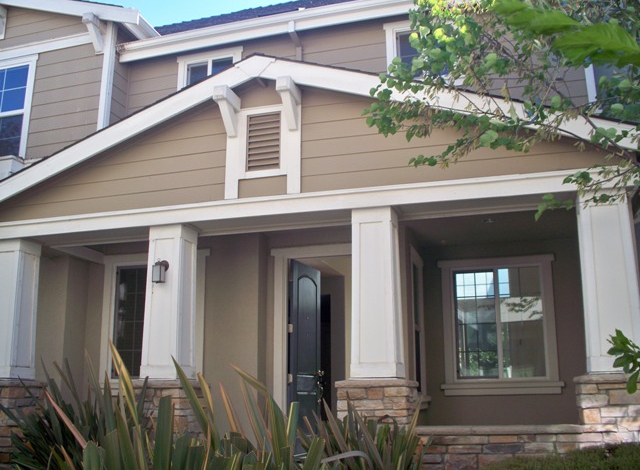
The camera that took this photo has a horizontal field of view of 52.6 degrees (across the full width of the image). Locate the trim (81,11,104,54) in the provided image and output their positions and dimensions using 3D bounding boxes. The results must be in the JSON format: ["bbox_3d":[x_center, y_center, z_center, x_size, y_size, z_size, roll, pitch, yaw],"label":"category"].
[{"bbox_3d":[-2.601,-2.310,7.456,0.138,0.385,0.340,-4,-13,16],"label":"trim"}]

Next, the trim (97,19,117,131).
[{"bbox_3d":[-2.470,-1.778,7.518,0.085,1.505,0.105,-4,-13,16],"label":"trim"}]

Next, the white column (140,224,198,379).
[{"bbox_3d":[-1.513,0.688,6.574,0.402,1.533,0.410,-4,-13,16],"label":"white column"}]

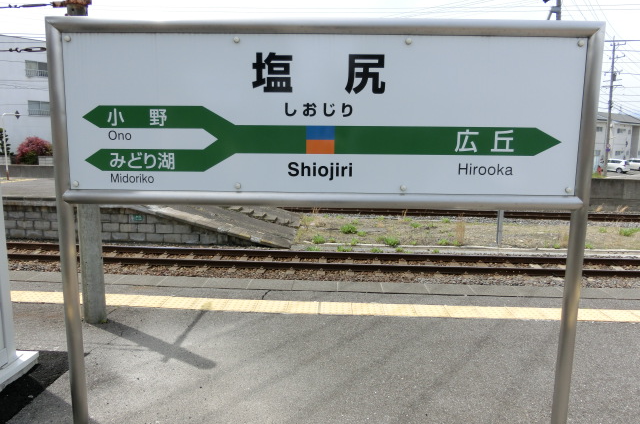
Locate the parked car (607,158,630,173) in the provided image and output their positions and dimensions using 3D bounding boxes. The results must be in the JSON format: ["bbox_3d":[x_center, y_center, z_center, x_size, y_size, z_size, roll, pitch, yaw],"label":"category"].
[{"bbox_3d":[31.400,-5.070,50.500,1.720,1.540,4.400,-4,9,-33],"label":"parked car"}]

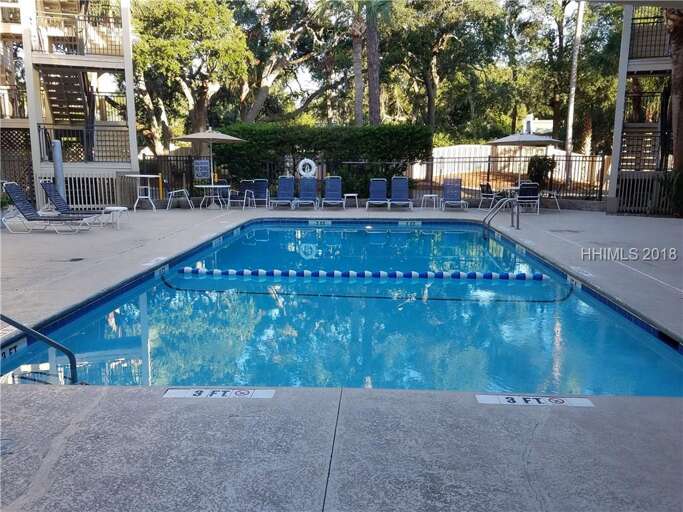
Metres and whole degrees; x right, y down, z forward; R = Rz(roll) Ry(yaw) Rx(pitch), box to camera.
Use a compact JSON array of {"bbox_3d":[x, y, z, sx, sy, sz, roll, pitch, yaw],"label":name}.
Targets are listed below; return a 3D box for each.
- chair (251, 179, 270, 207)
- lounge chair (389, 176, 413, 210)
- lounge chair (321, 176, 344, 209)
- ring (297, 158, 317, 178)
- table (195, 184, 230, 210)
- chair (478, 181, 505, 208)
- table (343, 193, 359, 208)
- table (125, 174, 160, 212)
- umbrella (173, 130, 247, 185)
[{"bbox_3d":[-2.668,-2.057,16.983,0.600,0.900,0.750,1,11,4],"label":"chair"},{"bbox_3d":[1.882,-1.995,16.317,0.730,1.000,1.350,1,11,4],"label":"lounge chair"},{"bbox_3d":[-0.253,-1.995,16.250,0.690,0.960,1.450,0,11,0],"label":"lounge chair"},{"bbox_3d":[-1.127,-2.923,17.000,0.600,0.600,0.100,1,11,4],"label":"ring"},{"bbox_3d":[-4.200,-1.888,16.629,1.110,0.710,1.110,1,11,4],"label":"table"},{"bbox_3d":[4.636,-1.881,15.800,0.640,0.840,0.600,-4,12,-20],"label":"chair"},{"bbox_3d":[0.320,-1.776,16.716,0.460,0.430,0.460,1,11,4],"label":"table"},{"bbox_3d":[-6.031,-1.883,15.600,1.080,1.070,1.080,0,11,0],"label":"table"},{"bbox_3d":[-4.122,-2.743,16.200,2.330,2.500,2.330,0,11,0],"label":"umbrella"}]

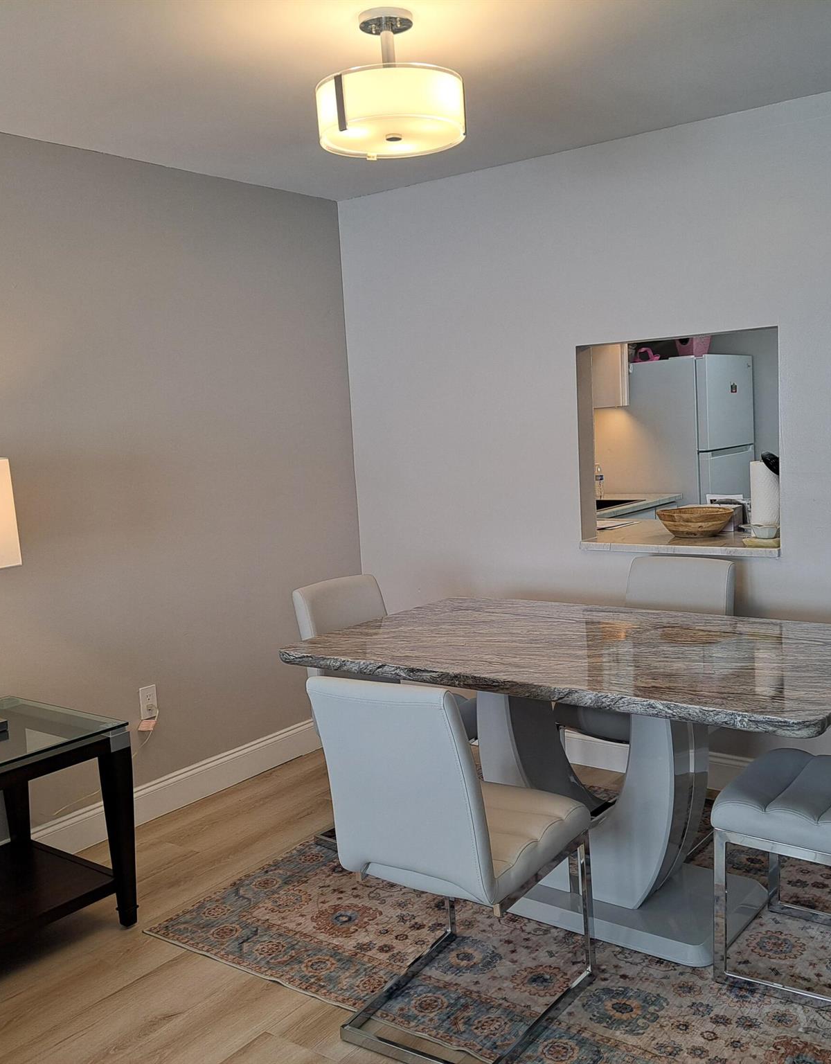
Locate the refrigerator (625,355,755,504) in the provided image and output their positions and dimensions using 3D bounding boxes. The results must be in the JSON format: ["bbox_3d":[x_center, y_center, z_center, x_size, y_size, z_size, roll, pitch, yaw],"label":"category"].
[{"bbox_3d":[1.530,-0.183,5.959,0.780,1.675,0.755,2,9,37],"label":"refrigerator"}]

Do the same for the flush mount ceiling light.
[{"bbox_3d":[-0.065,-1.103,2.395,0.362,0.290,0.362,-3,7,0],"label":"flush mount ceiling light"}]

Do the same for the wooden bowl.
[{"bbox_3d":[1.126,-0.039,3.913,0.295,0.094,0.295,-3,7,0],"label":"wooden bowl"}]

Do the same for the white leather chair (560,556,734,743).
[{"bbox_3d":[0.813,0.569,3.345,0.425,0.885,0.560,2,9,37],"label":"white leather chair"}]

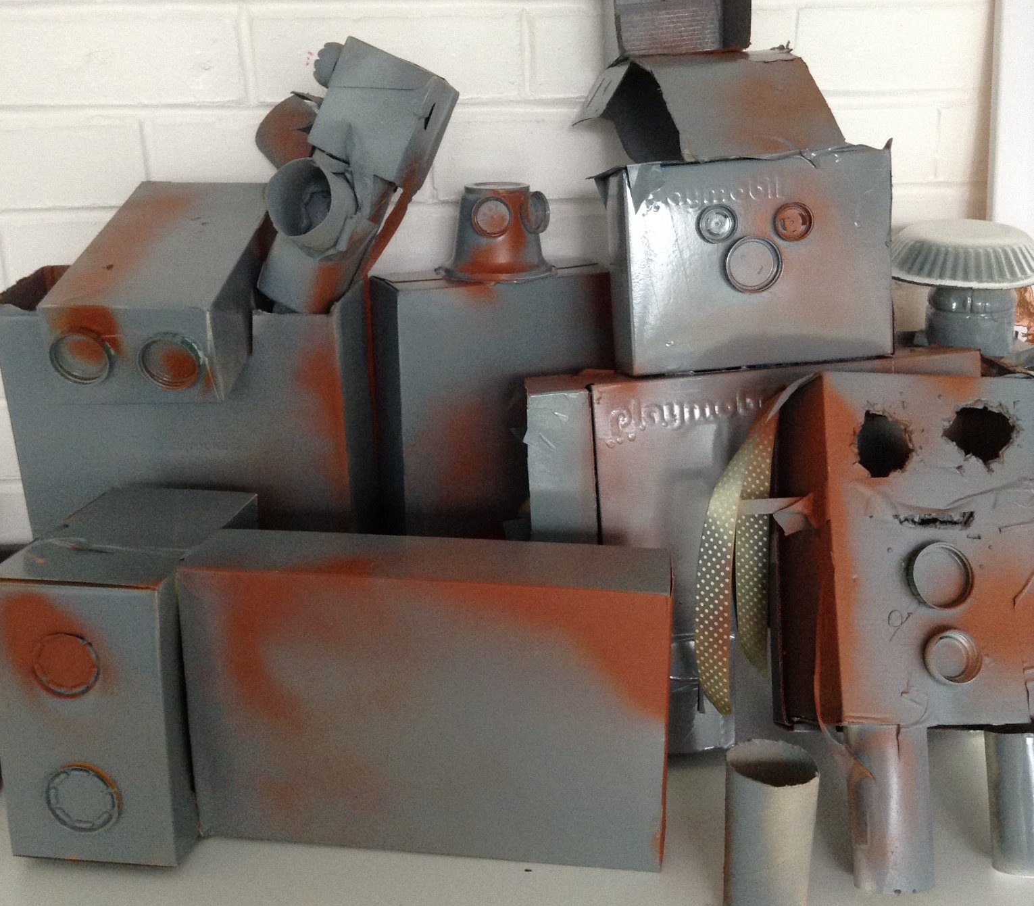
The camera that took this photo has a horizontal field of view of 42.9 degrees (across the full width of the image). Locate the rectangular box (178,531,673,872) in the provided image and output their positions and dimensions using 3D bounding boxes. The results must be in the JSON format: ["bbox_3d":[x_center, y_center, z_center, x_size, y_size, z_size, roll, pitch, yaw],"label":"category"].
[{"bbox_3d":[-0.051,0.147,0.801,0.281,0.179,0.067,2,18,7],"label":"rectangular box"}]

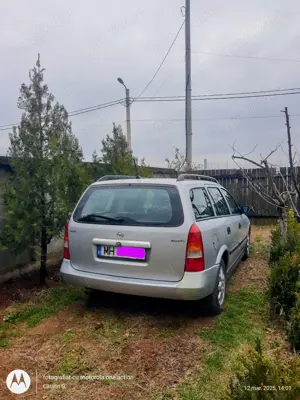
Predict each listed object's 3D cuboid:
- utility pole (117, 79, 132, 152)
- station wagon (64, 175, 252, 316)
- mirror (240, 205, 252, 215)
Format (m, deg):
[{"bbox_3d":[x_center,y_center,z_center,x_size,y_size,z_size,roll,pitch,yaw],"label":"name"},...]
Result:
[{"bbox_3d":[-1.675,-3.457,19.735,0.320,8.800,1.200,0,2,37],"label":"utility pole"},{"bbox_3d":[0.567,0.448,4.800,1.740,1.520,4.280,-1,2,24],"label":"station wagon"},{"bbox_3d":[1.561,0.157,4.860,0.190,0.150,0.110,-1,2,24],"label":"mirror"}]

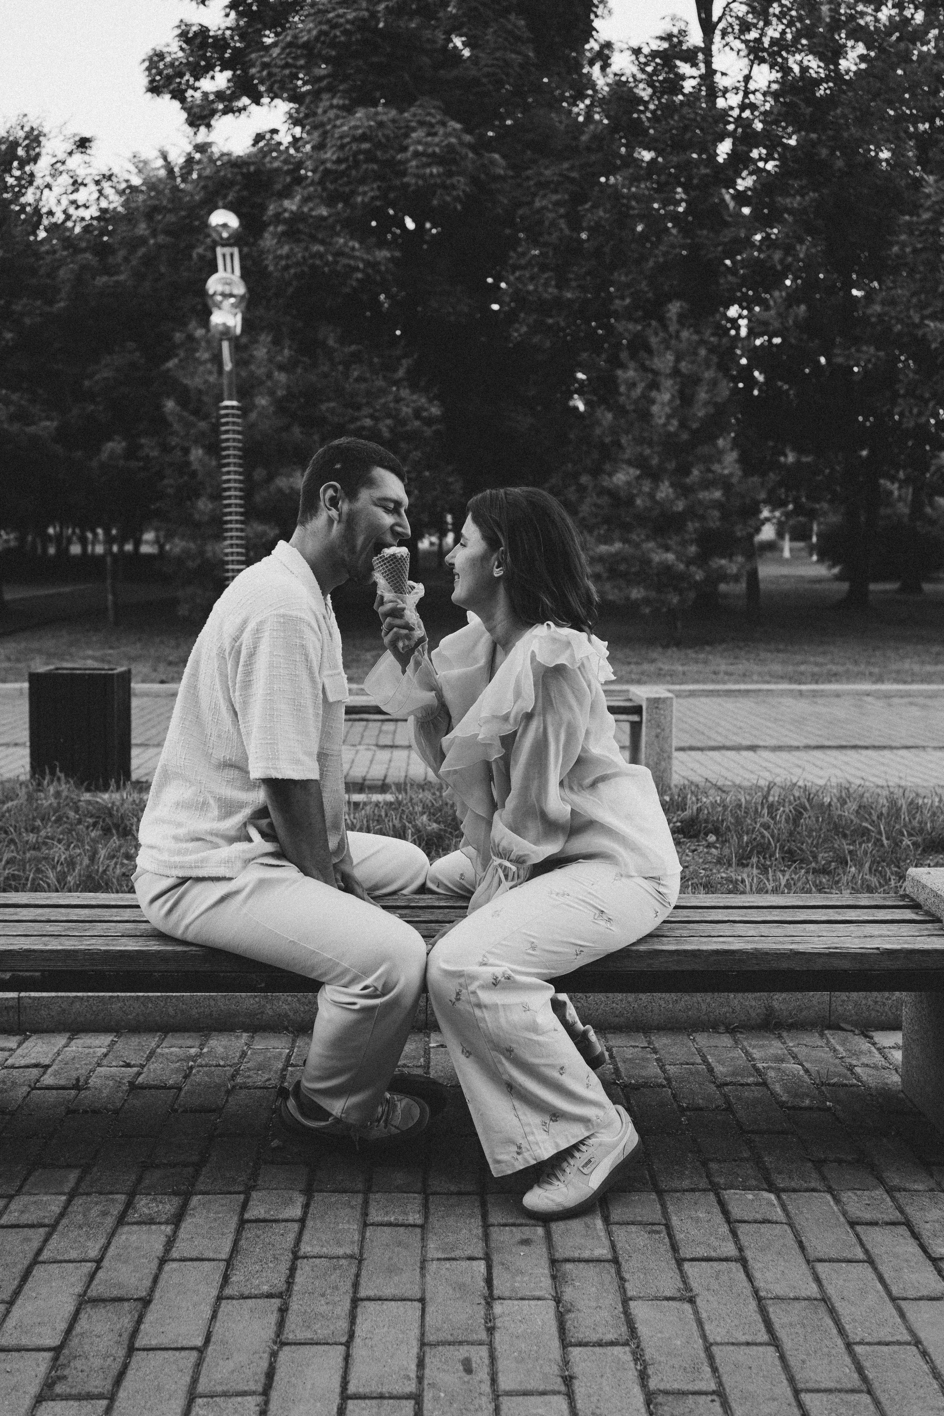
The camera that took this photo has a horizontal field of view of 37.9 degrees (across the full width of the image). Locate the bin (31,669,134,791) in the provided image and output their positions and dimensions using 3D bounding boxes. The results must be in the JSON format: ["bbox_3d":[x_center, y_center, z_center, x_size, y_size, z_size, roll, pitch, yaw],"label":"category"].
[{"bbox_3d":[-1.754,0.091,6.220,0.380,0.525,0.325,0,7,1],"label":"bin"}]

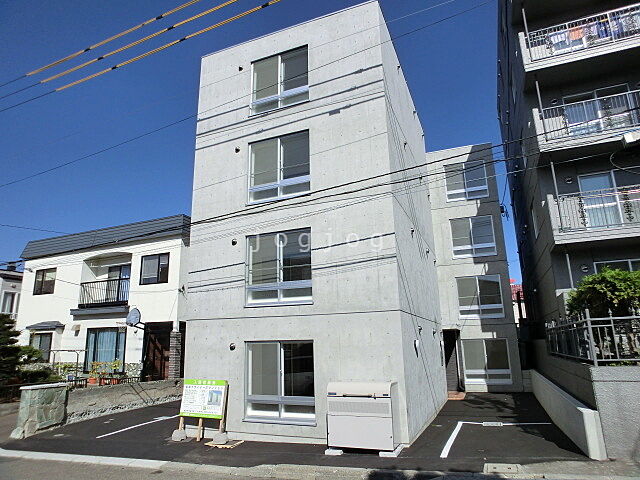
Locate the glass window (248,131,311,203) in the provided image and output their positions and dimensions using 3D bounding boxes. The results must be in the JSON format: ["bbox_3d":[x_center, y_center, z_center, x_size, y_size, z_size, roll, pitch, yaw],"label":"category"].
[{"bbox_3d":[-1.058,-1.823,9.852,1.773,1.711,0.144,-7,-15,22],"label":"glass window"}]

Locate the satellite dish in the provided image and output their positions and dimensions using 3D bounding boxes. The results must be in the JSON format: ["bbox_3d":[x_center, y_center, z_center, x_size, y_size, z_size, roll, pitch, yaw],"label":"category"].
[{"bbox_3d":[-7.582,3.175,15.827,0.670,0.700,0.300,-7,-15,22],"label":"satellite dish"}]

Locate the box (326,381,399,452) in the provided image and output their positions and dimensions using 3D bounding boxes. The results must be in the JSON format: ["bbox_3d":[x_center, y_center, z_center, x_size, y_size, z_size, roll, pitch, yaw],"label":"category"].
[{"bbox_3d":[0.818,3.304,7.354,1.236,1.092,0.556,-7,-15,22],"label":"box"}]

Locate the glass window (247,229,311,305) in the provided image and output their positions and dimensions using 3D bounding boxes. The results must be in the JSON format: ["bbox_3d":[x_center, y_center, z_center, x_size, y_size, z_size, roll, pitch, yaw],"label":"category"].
[{"bbox_3d":[-1.008,0.694,9.669,1.810,1.770,0.150,-6,-15,20],"label":"glass window"}]

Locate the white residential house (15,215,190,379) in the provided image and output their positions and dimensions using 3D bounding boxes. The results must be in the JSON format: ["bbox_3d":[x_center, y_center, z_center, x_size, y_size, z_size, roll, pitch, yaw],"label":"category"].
[{"bbox_3d":[-8.982,3.699,21.016,10.568,7.014,8.240,-7,-15,22],"label":"white residential house"}]

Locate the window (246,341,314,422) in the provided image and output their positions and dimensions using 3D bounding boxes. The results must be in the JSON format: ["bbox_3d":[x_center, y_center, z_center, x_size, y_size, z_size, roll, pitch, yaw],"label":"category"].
[{"bbox_3d":[-0.906,3.117,8.581,1.760,1.717,0.144,-7,-15,22],"label":"window"}]

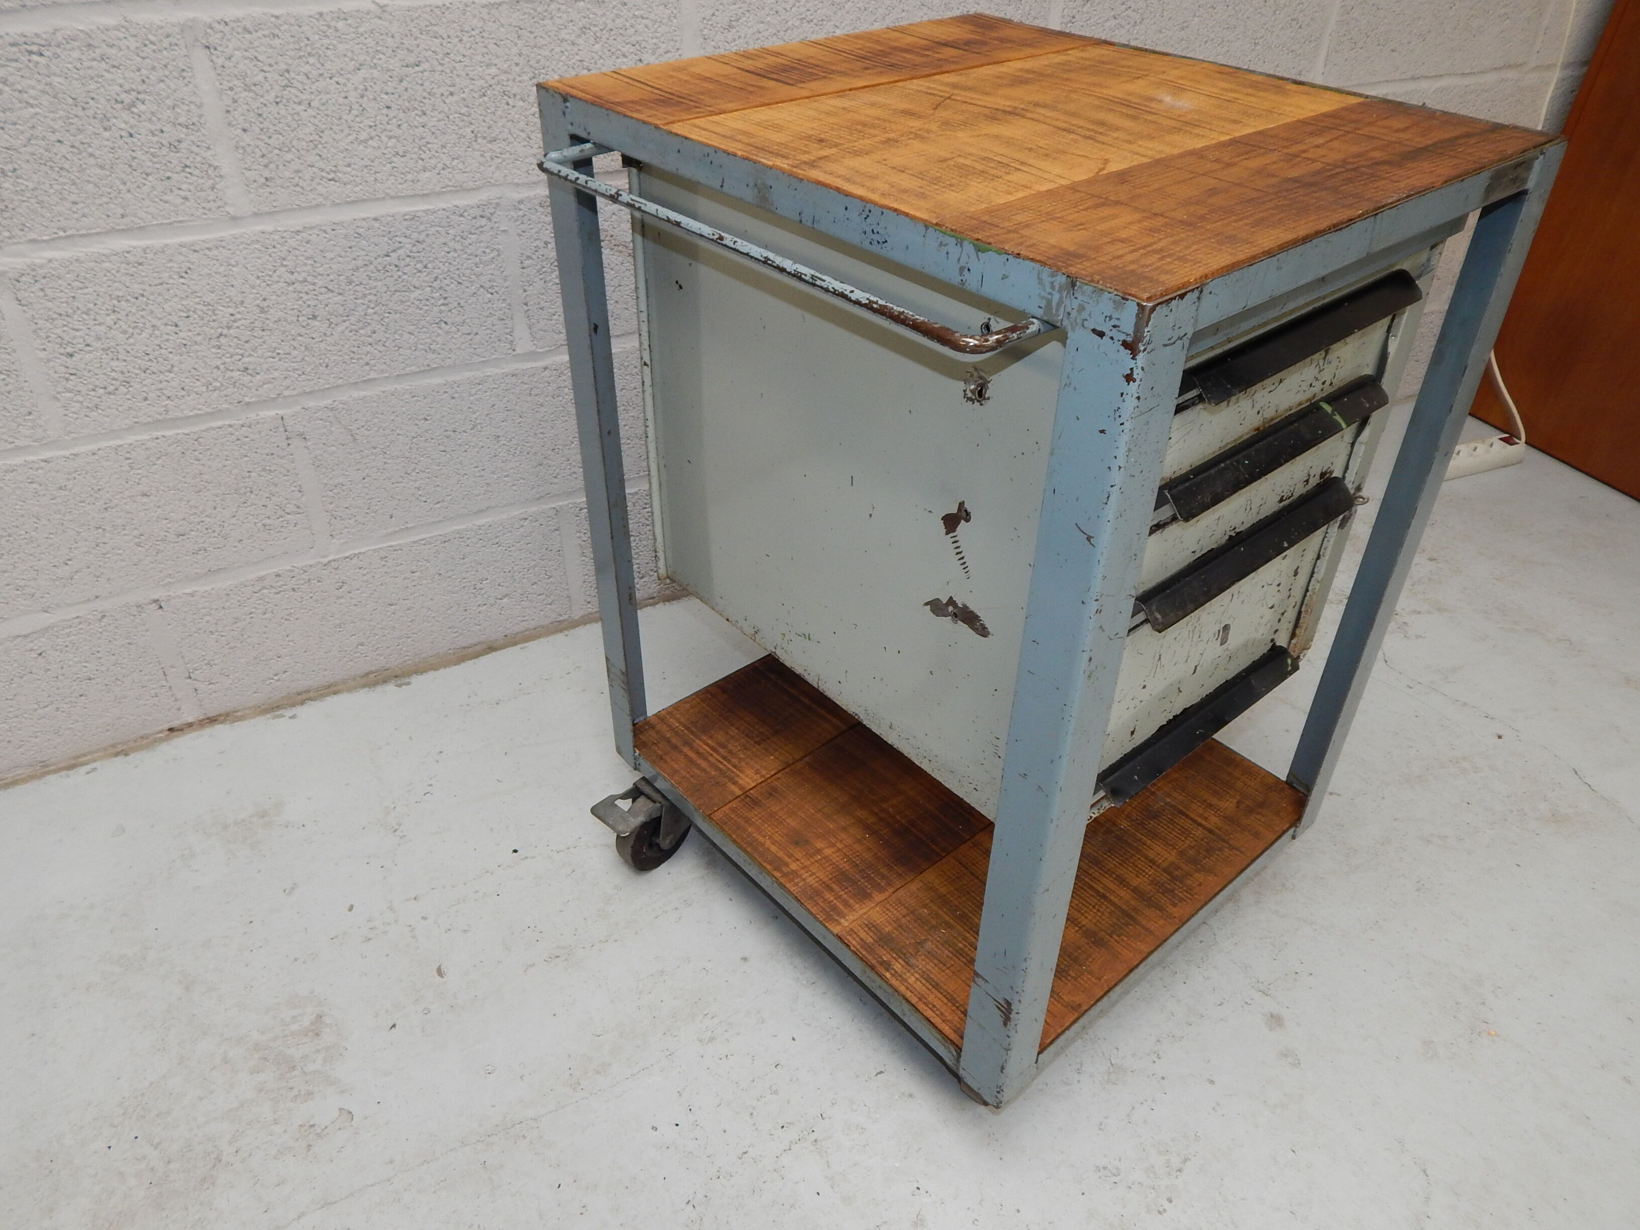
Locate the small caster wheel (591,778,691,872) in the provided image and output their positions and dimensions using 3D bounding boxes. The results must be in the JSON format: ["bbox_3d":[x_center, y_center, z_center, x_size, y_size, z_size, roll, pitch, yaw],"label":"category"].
[{"bbox_3d":[-0.186,0.227,1.306,0.059,0.101,0.112,28,44,31],"label":"small caster wheel"}]

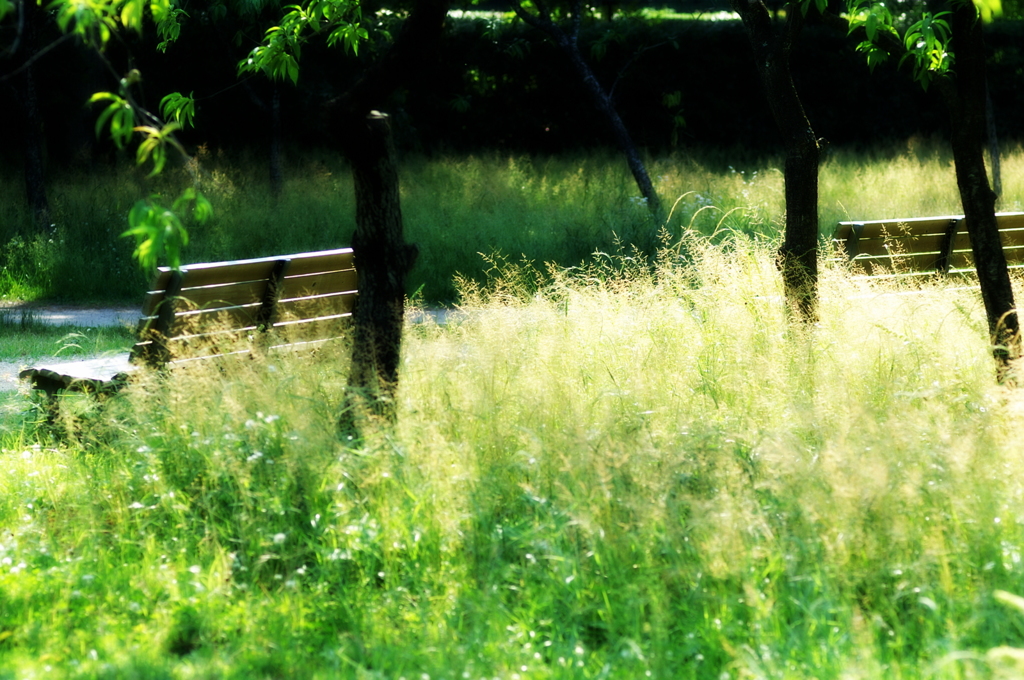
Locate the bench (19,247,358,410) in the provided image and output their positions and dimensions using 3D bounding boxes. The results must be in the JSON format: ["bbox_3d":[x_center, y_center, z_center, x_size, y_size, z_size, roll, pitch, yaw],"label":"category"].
[{"bbox_3d":[-1.066,0.083,15.548,0.570,0.790,1.940,2,4,23],"label":"bench"}]

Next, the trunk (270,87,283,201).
[{"bbox_3d":[-1.712,-1.384,30.978,0.090,0.944,0.090,0,4,0],"label":"trunk"}]

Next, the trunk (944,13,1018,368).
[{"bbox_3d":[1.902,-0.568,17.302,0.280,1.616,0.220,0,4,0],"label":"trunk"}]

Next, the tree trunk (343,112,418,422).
[{"bbox_3d":[-0.464,-0.206,15.022,0.250,1.197,0.220,0,4,0],"label":"tree trunk"}]

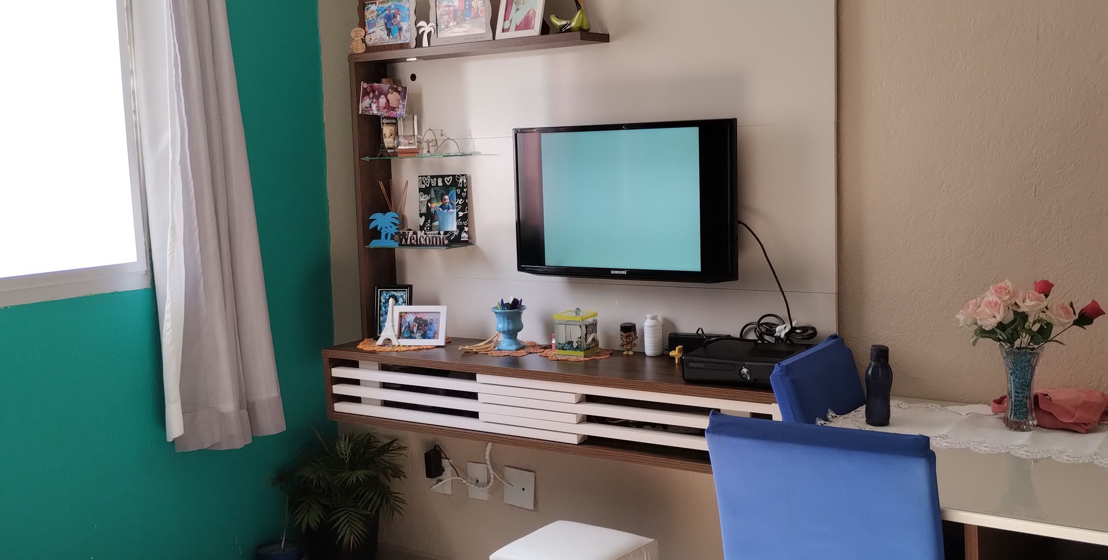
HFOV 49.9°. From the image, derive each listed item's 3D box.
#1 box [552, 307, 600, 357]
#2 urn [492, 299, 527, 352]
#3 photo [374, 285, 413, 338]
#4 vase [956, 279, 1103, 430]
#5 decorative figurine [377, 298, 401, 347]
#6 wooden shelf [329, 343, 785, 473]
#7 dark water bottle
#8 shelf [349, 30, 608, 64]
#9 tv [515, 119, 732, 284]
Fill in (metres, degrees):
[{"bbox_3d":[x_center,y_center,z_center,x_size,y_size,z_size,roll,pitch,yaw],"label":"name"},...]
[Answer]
[{"bbox_3d":[0.067,0.145,3.467,0.107,0.135,0.110,2,8,34],"label":"box"},{"bbox_3d":[-0.136,0.144,3.592,0.105,0.122,0.105,-2,6,0],"label":"urn"},{"bbox_3d":[-0.513,0.105,3.837,0.120,0.173,0.022,0,-3,14],"label":"photo"},{"bbox_3d":[1.078,0.169,2.704,0.300,0.337,0.260,2,8,34],"label":"vase"},{"bbox_3d":[-0.517,0.130,3.714,0.074,0.148,0.020,2,8,34],"label":"decorative figurine"},{"bbox_3d":[0.029,0.333,3.406,1.530,0.220,0.360,3,8,34],"label":"wooden shelf"},{"bbox_3d":[0.761,0.244,2.789,0.065,0.188,0.065,2,8,34],"label":"dark water bottle"},{"bbox_3d":[-0.243,-0.689,3.572,0.866,0.023,0.152,2,8,34],"label":"shelf"},{"bbox_3d":[0.206,-0.224,3.359,0.713,0.423,0.070,2,8,34],"label":"tv"}]

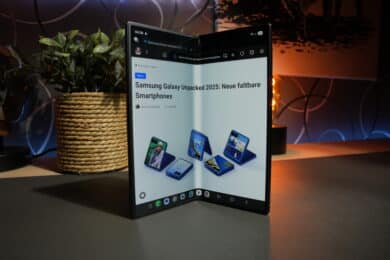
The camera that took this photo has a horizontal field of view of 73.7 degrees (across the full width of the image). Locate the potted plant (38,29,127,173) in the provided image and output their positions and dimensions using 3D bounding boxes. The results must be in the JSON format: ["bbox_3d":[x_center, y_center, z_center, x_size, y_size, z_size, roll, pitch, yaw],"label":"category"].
[{"bbox_3d":[-0.170,-0.055,0.445,0.180,0.235,0.172,0,4,0],"label":"potted plant"}]

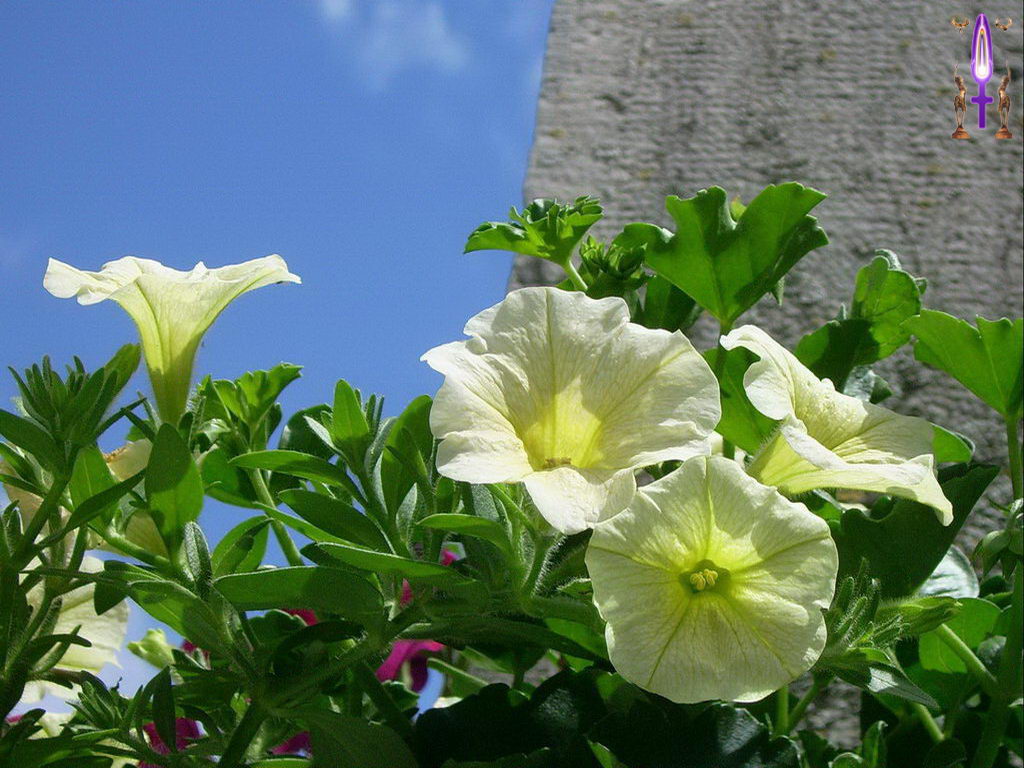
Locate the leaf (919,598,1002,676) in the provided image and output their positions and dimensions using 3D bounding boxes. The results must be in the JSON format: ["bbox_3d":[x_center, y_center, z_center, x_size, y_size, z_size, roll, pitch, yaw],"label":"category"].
[{"bbox_3d":[0.125,0.070,0.725,0.023,0.022,0.009,0,-18,0],"label":"leaf"}]

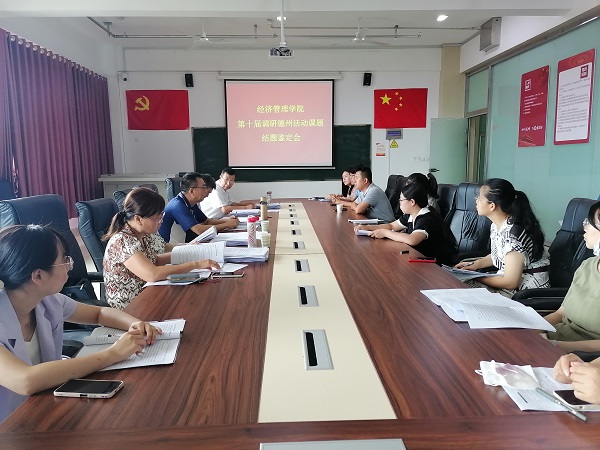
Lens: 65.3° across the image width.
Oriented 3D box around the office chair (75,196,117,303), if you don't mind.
[{"bbox_3d":[-0.934,0.421,2.907,0.700,1.180,0.640,-1,8,-2],"label":"office chair"}]

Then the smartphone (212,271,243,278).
[{"bbox_3d":[-0.386,0.271,2.521,0.160,0.010,0.077,-1,9,-2],"label":"smartphone"}]

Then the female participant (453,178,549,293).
[{"bbox_3d":[1.101,0.374,2.754,0.640,1.280,0.500,0,8,7],"label":"female participant"}]

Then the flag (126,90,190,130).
[{"bbox_3d":[-3.033,-2.454,10.031,1.360,0.880,0.030,-1,9,-2],"label":"flag"}]

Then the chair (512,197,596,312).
[{"bbox_3d":[1.354,0.413,2.749,0.720,1.150,0.660,-1,9,-2],"label":"chair"}]

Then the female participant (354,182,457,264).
[{"bbox_3d":[0.800,0.256,3.543,0.780,1.230,0.520,-1,9,-2],"label":"female participant"}]

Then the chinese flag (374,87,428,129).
[{"bbox_3d":[2.209,-2.544,10.236,1.200,0.880,0.030,-1,9,-2],"label":"chinese flag"}]

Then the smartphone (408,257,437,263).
[{"bbox_3d":[0.753,0.216,2.860,0.160,0.011,0.077,-1,9,-2],"label":"smartphone"}]

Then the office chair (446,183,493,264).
[{"bbox_3d":[1.045,0.269,3.686,0.720,1.160,0.660,-1,9,-2],"label":"office chair"}]

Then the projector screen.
[{"bbox_3d":[-0.438,-2.188,10.187,2.360,1.900,0.050,-1,8,-2],"label":"projector screen"}]

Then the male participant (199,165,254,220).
[{"bbox_3d":[-0.989,-0.091,6.117,0.720,1.310,0.520,0,8,5],"label":"male participant"}]

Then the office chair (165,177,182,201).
[{"bbox_3d":[-0.984,0.146,4.585,0.720,1.150,0.660,-1,9,-2],"label":"office chair"}]

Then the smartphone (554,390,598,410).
[{"bbox_3d":[0.782,0.466,1.250,0.157,0.009,0.077,-1,8,-2],"label":"smartphone"}]

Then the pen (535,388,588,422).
[{"bbox_3d":[0.683,0.468,1.229,0.011,0.011,0.150,-4,14,-21],"label":"pen"}]

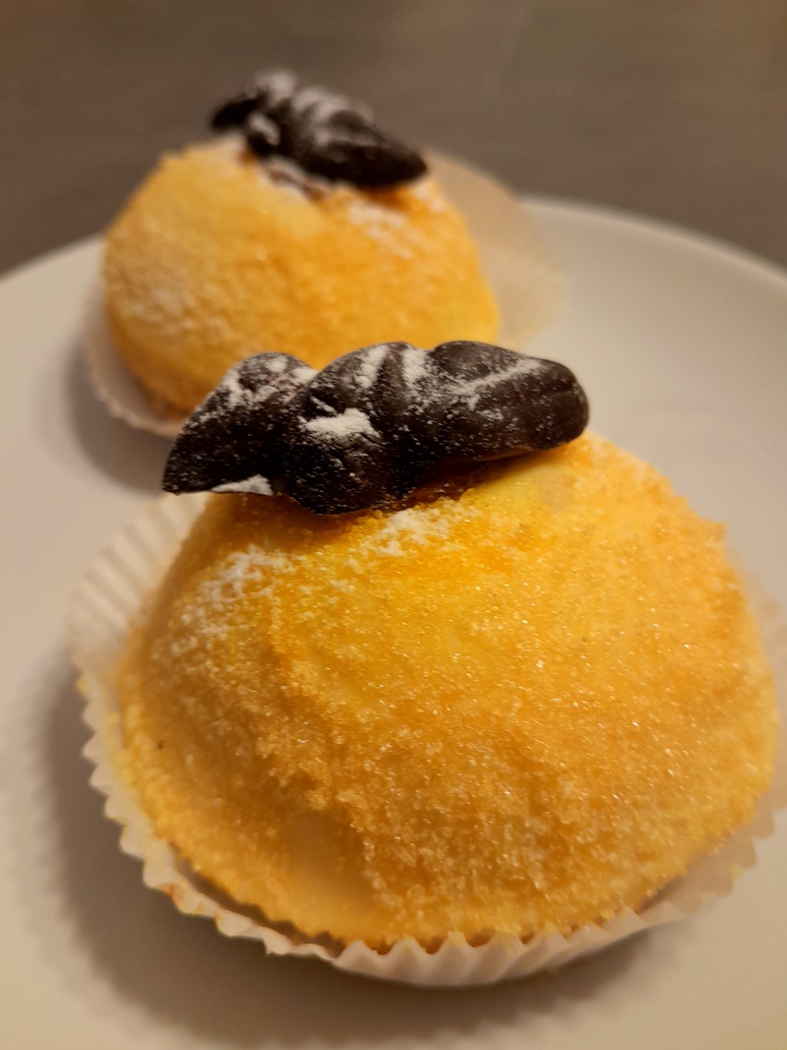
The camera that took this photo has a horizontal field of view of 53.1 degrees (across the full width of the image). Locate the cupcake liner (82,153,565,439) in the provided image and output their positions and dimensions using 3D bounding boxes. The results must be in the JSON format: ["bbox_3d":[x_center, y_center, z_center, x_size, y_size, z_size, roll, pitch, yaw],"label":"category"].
[{"bbox_3d":[-0.014,-0.048,0.156,0.093,0.020,0.092,-1,48,1],"label":"cupcake liner"}]

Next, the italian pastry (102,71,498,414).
[{"bbox_3d":[-0.021,-0.058,0.147,0.080,0.045,0.080,-1,48,1],"label":"italian pastry"}]

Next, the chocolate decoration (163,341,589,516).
[{"bbox_3d":[-0.001,-0.011,0.082,0.045,0.012,0.015,-10,48,-7],"label":"chocolate decoration"}]

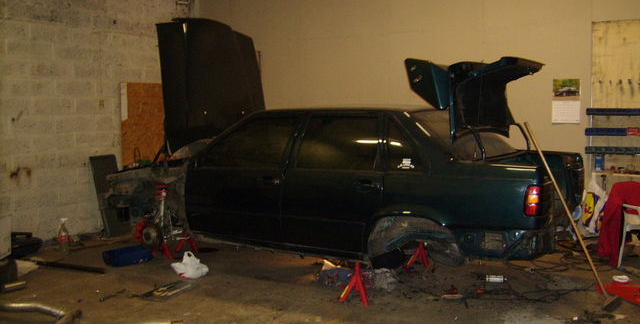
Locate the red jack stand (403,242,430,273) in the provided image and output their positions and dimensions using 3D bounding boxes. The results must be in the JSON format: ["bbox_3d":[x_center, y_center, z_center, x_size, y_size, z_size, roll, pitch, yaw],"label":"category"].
[{"bbox_3d":[0.926,0.870,6.110,0.210,0.295,0.205,2,5,31],"label":"red jack stand"}]

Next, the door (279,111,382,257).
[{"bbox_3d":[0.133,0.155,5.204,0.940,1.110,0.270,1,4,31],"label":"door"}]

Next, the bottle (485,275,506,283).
[{"bbox_3d":[1.536,1.013,5.663,0.200,0.068,0.068,0,0,0],"label":"bottle"}]

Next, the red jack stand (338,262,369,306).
[{"bbox_3d":[0.270,0.936,5.059,0.210,0.325,0.205,2,5,31],"label":"red jack stand"}]

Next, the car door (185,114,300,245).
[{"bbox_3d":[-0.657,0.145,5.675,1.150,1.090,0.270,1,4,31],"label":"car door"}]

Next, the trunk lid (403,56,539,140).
[{"bbox_3d":[1.310,-0.517,5.310,0.780,0.630,1.250,2,5,31],"label":"trunk lid"}]

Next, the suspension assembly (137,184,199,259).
[{"bbox_3d":[-1.496,0.584,6.350,0.480,0.720,0.400,2,5,31],"label":"suspension assembly"}]

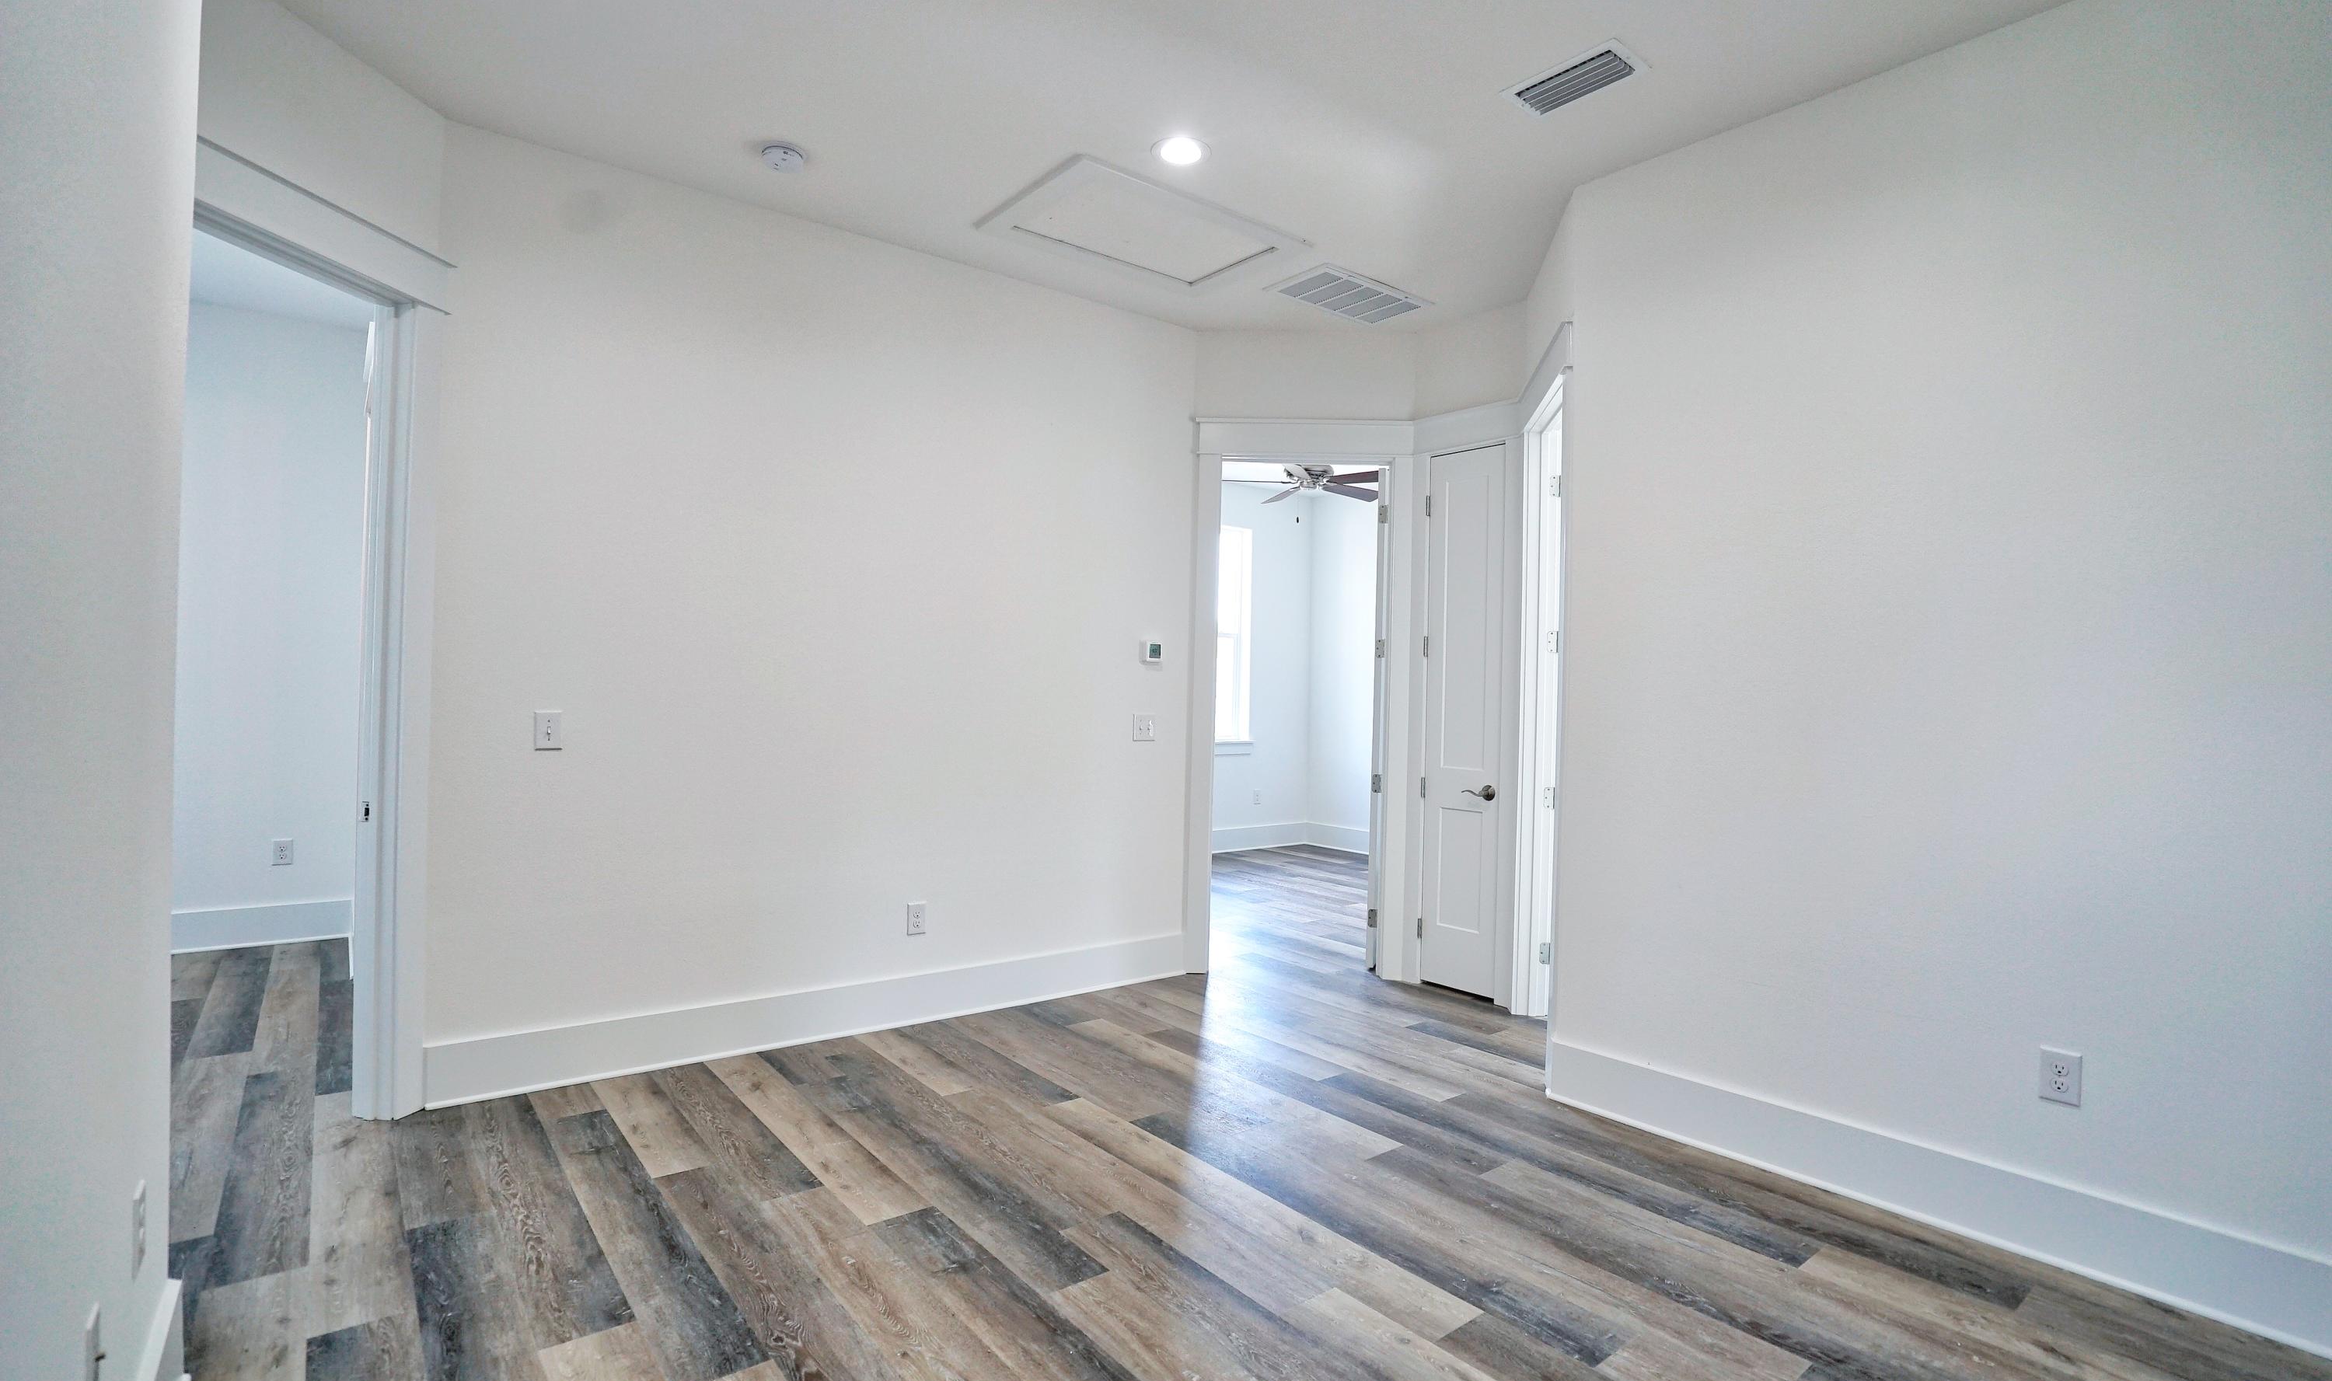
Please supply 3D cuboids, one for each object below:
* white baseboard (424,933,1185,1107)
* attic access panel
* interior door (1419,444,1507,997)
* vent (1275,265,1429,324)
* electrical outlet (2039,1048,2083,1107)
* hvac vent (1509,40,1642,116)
[{"bbox_3d":[-1.090,1.220,4.038,2.910,0.186,0.027,1,0,-36],"label":"white baseboard"},{"bbox_3d":[-0.077,-1.706,3.916,1.060,0.028,0.695,1,0,-38],"label":"attic access panel"},{"bbox_3d":[1.340,0.126,4.654,0.040,2.430,0.398,1,0,-40],"label":"interior door"},{"bbox_3d":[0.803,-1.685,4.486,0.670,0.025,0.355,1,0,-38],"label":"vent"},{"bbox_3d":[2.164,0.933,2.507,0.010,0.126,0.076,1,0,-40],"label":"electrical outlet"},{"bbox_3d":[1.137,-1.683,2.885,0.197,0.025,0.330,1,0,-39],"label":"hvac vent"}]

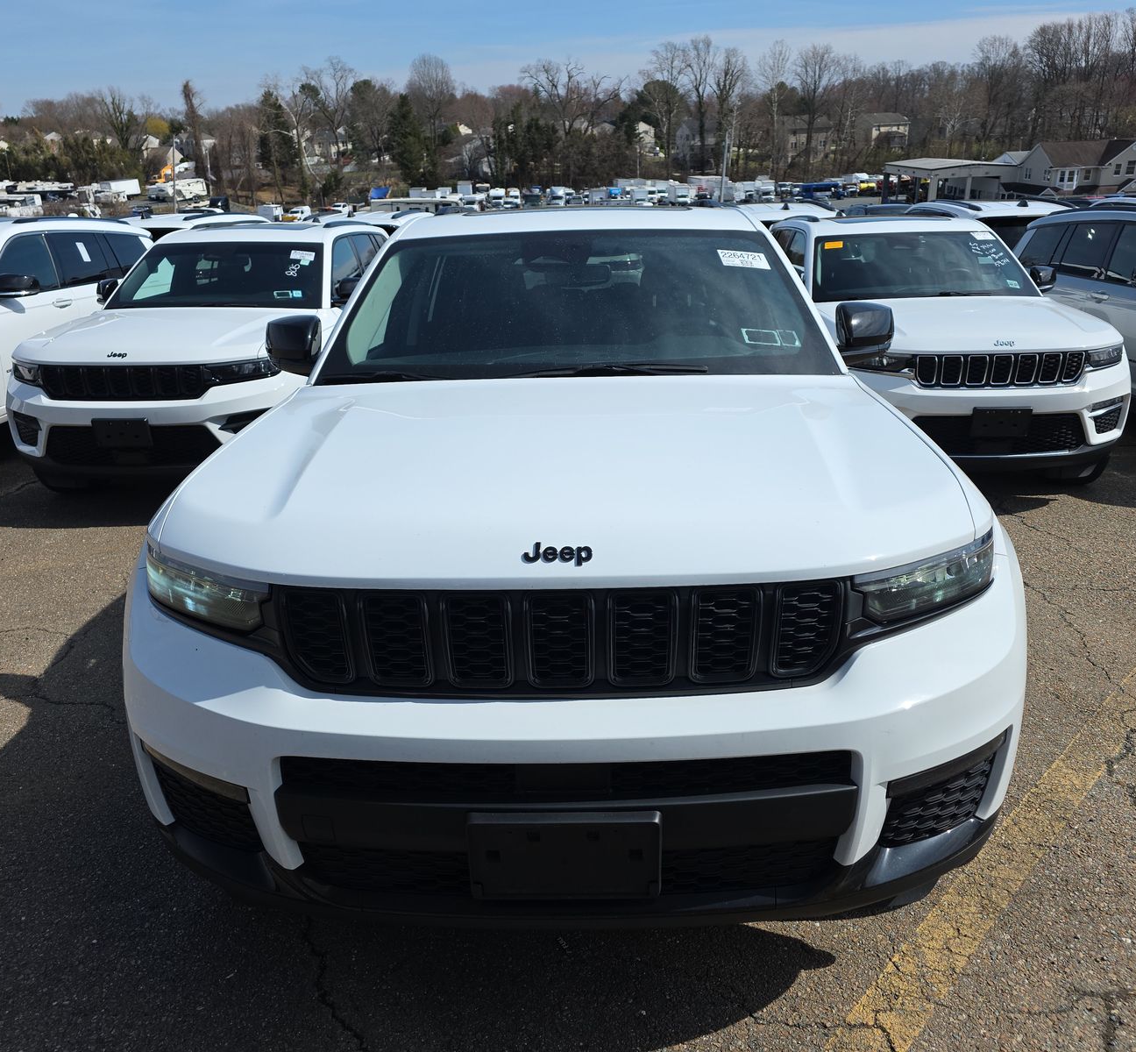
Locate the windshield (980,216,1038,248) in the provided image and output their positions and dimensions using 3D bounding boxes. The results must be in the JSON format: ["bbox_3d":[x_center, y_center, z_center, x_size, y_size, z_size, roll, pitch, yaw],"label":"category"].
[{"bbox_3d":[5.300,-3.379,10.824,1.200,0.420,0.300,0,19,3],"label":"windshield"}]

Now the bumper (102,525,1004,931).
[{"bbox_3d":[-0.002,0.431,1.866,1.980,0.650,0.560,-1,16,2],"label":"bumper"}]

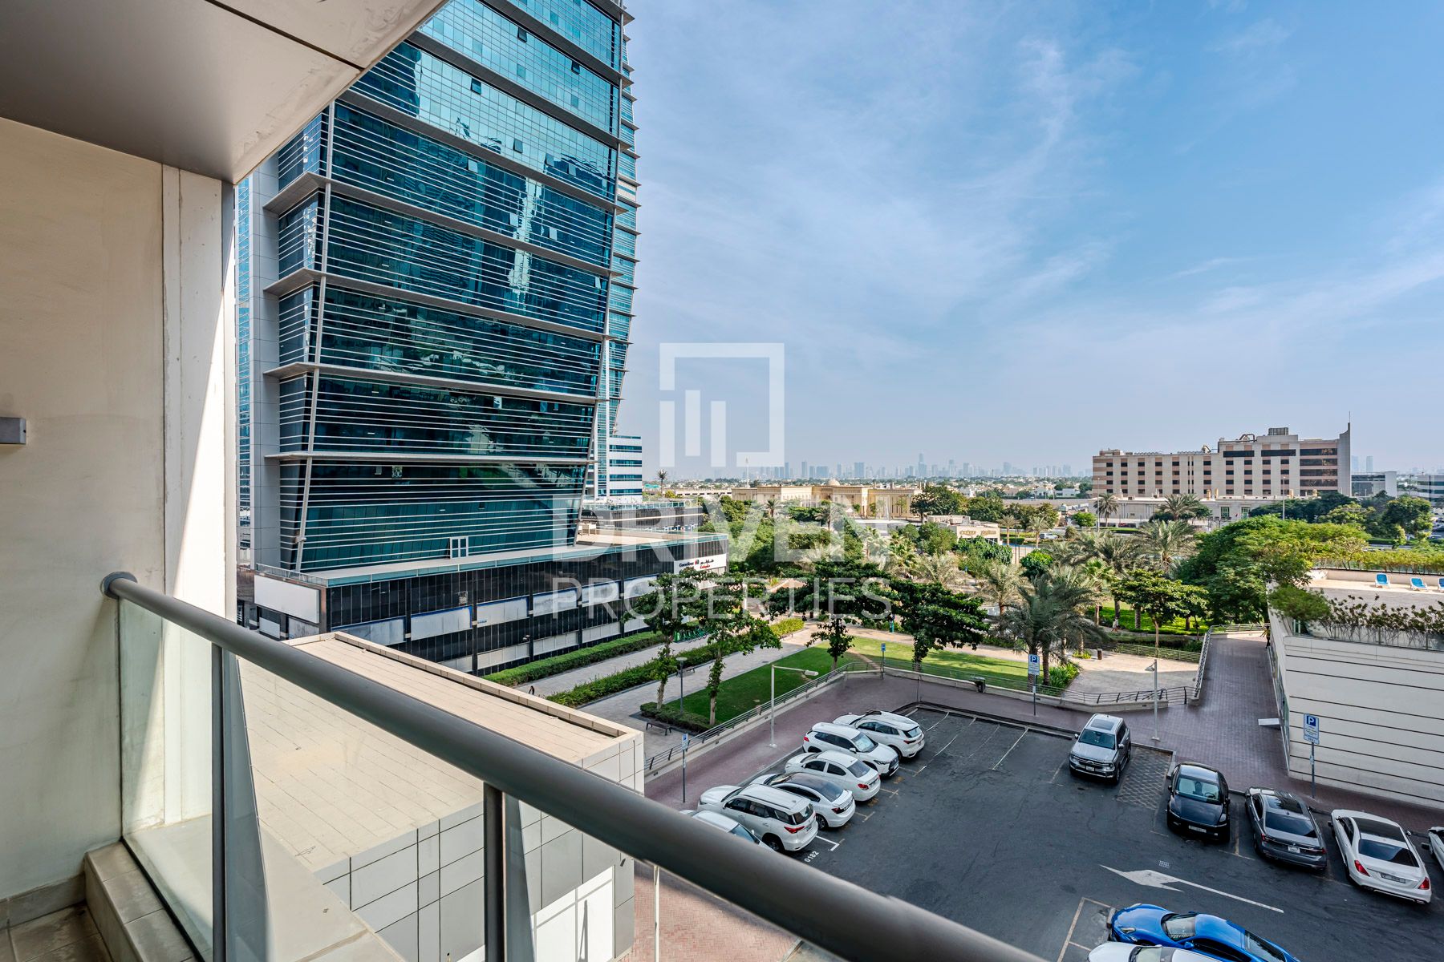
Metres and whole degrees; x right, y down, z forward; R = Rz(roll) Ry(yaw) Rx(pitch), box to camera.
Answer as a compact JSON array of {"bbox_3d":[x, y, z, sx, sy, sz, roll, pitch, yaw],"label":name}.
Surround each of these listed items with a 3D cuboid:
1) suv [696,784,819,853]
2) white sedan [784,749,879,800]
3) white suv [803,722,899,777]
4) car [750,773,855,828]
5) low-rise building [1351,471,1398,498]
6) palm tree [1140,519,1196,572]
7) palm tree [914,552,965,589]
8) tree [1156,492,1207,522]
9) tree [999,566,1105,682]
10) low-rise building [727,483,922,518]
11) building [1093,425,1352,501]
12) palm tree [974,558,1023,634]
[{"bbox_3d":[1.350,12.982,25.324,4.795,1.835,1.855,0,1,39],"label":"suv"},{"bbox_3d":[4.960,13.050,28.950,4.290,1.500,1.690,0,0,39],"label":"white sedan"},{"bbox_3d":[6.170,12.920,30.850,4.460,1.630,1.830,0,0,36],"label":"white suv"},{"bbox_3d":[3.180,13.170,27.165,4.620,1.430,1.820,0,1,39],"label":"car"},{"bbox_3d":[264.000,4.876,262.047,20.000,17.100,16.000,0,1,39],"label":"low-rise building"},{"bbox_3d":[53.405,9.929,77.081,6.800,10.920,6.800,0,0,0],"label":"palm tree"},{"bbox_3d":[22.500,10.300,66.500,5.100,6.000,5.100,0,0,18],"label":"palm tree"},{"bbox_3d":[97.896,8.478,138.071,9.500,11.860,9.500,0,0,0],"label":"tree"},{"bbox_3d":[22.600,9.800,43.900,7.000,7.900,7.000,0,0,27],"label":"tree"},{"bbox_3d":[39.957,6.983,241.977,66.000,11.500,30.000,0,0,23],"label":"low-rise building"},{"bbox_3d":[193.000,-3.700,253.500,77.000,29.500,25.000,0,0,39],"label":"building"},{"bbox_3d":[27.140,11.189,62.591,5.000,7.430,5.000,0,0,0],"label":"palm tree"}]

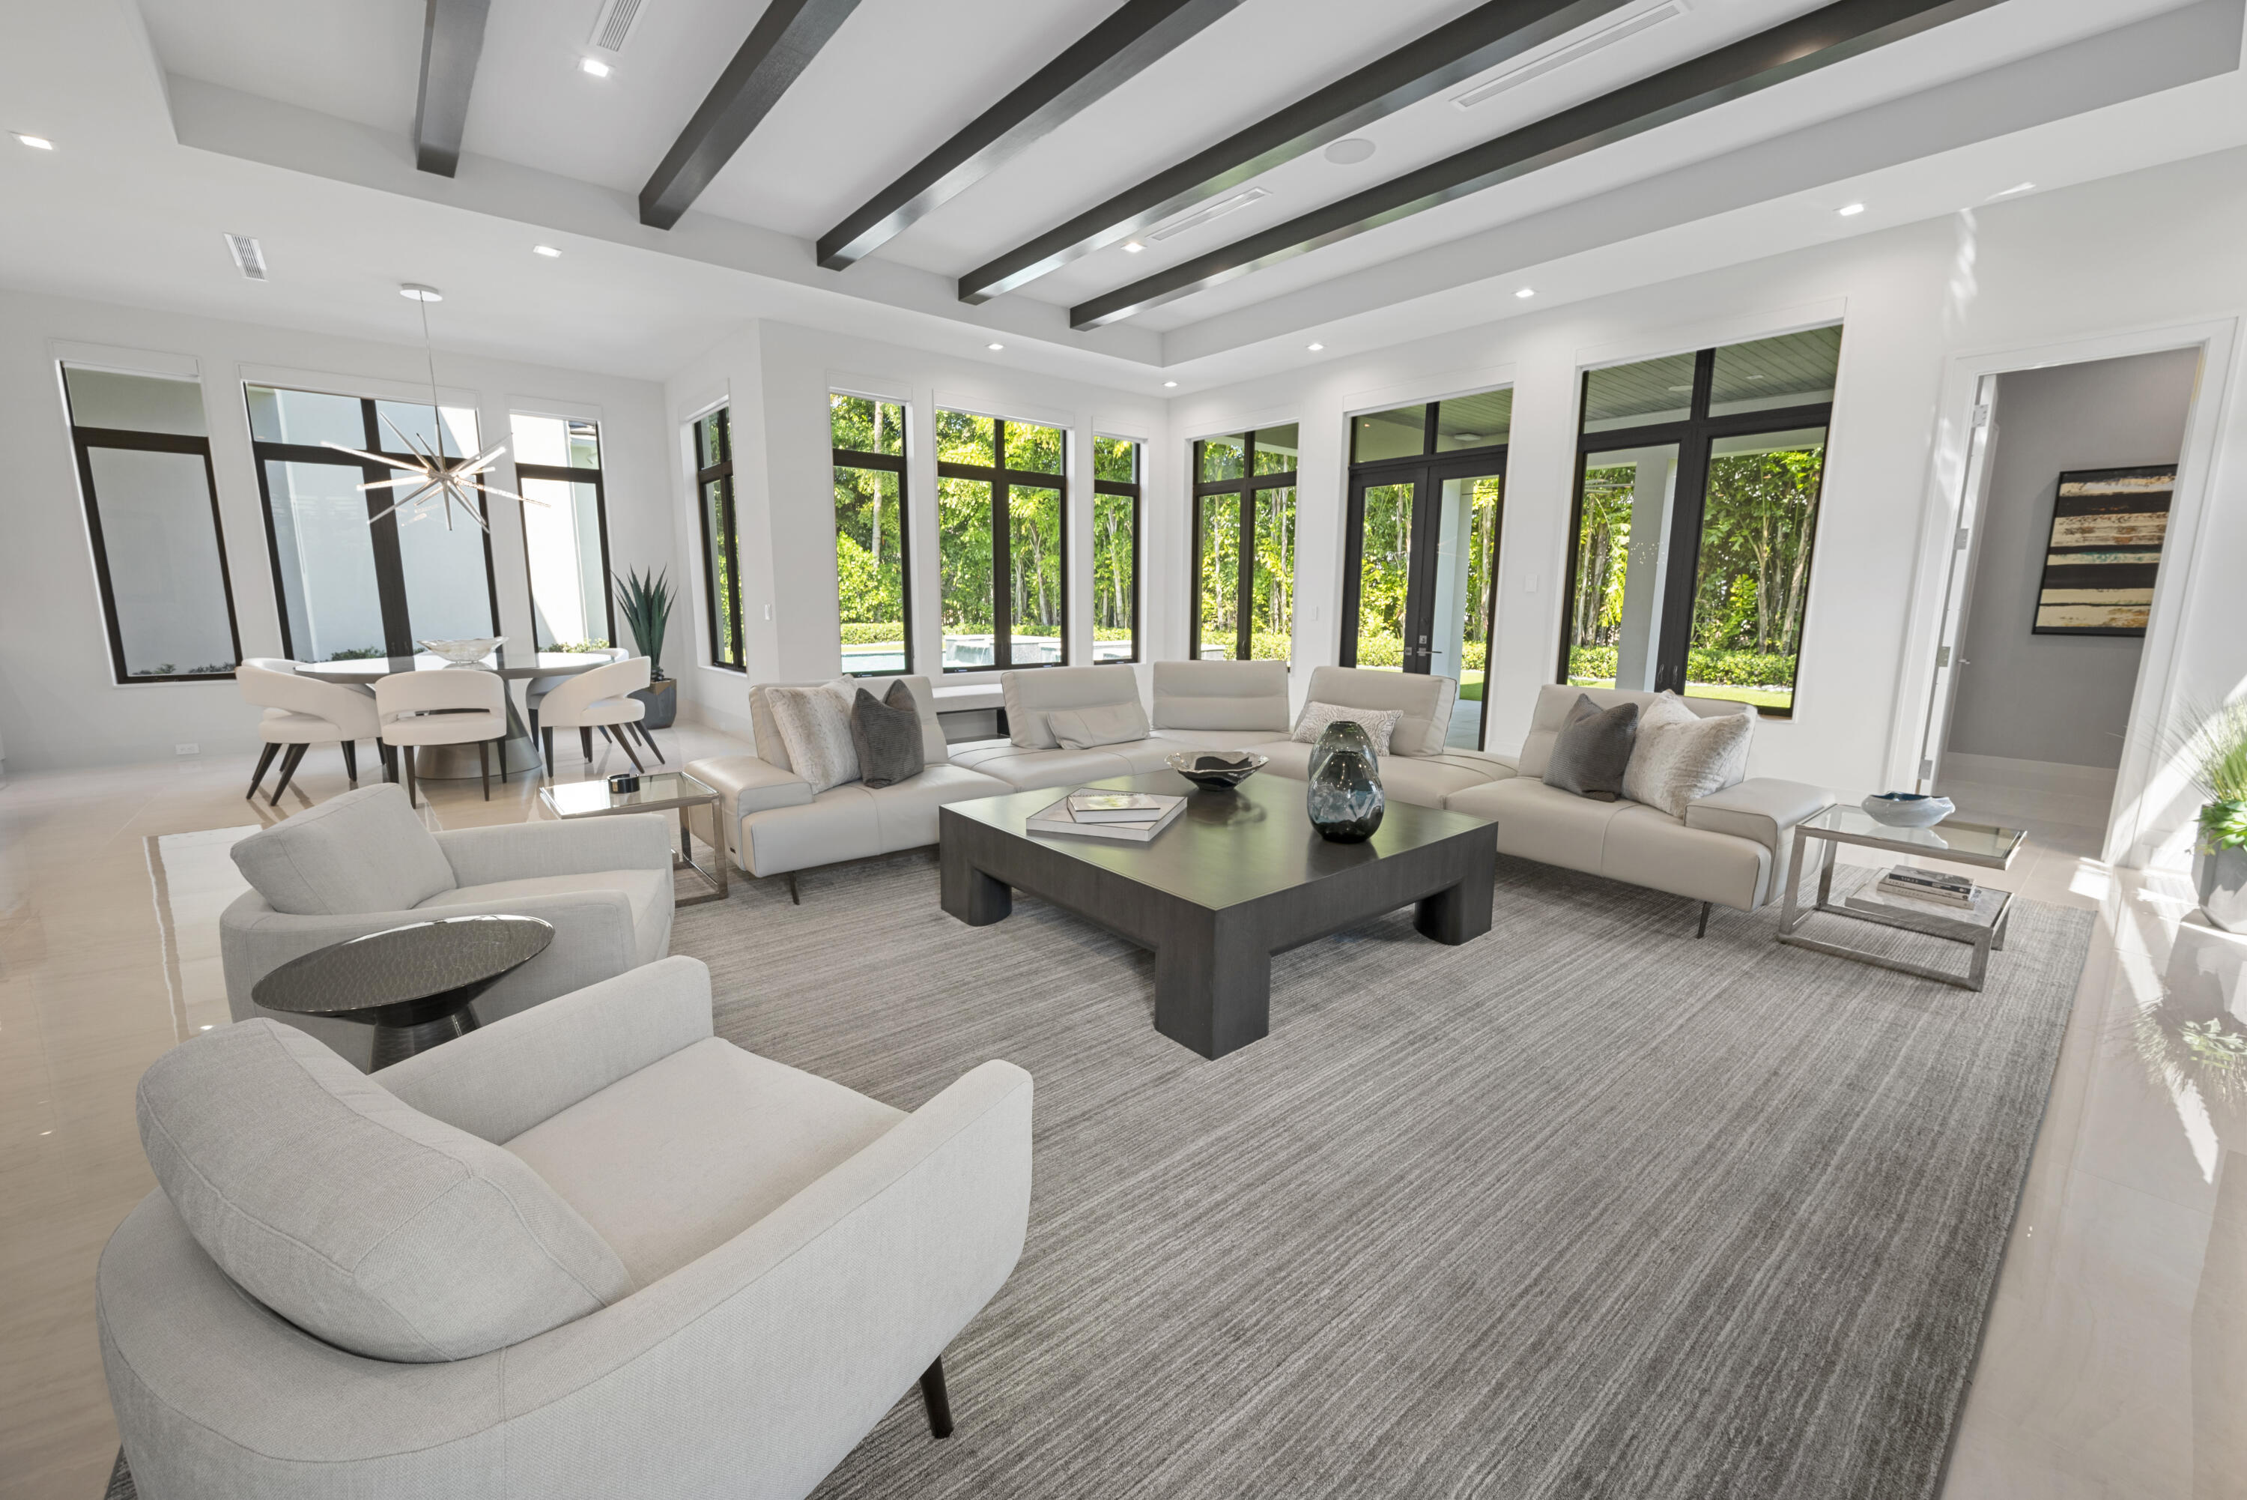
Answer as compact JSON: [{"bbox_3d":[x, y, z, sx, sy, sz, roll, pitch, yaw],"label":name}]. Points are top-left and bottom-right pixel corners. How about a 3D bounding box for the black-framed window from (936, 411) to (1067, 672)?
[{"bbox_3d":[-1.076,-1.839,7.982,1.343,2.205,0.120,-8,12,-41],"label":"black-framed window"}]

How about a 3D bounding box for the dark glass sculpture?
[{"bbox_3d":[0.823,0.099,3.194,0.270,0.420,0.275,3,9,14],"label":"dark glass sculpture"}]

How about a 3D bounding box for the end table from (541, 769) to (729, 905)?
[{"bbox_3d":[-2.143,0.408,3.816,0.594,0.444,0.627,-8,12,-41],"label":"end table"}]

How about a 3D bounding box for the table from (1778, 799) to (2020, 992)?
[{"bbox_3d":[2.836,0.508,3.198,0.554,0.448,0.548,-8,13,-40],"label":"table"}]

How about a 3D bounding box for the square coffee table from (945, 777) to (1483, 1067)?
[{"bbox_3d":[0.342,0.459,3.449,1.550,0.432,1.550,-8,13,-40],"label":"square coffee table"}]

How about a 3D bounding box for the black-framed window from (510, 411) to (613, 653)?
[{"bbox_3d":[-5.075,-1.863,7.956,0.665,2.192,0.120,-8,12,-41],"label":"black-framed window"}]

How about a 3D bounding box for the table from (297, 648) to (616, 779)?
[{"bbox_3d":[-4.717,-0.240,6.346,1.892,0.781,1.892,-7,12,-36],"label":"table"}]

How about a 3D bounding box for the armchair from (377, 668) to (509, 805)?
[{"bbox_3d":[-4.288,-0.104,5.540,0.603,0.806,0.598,-6,11,-37],"label":"armchair"}]

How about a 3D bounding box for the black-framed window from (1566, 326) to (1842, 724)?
[{"bbox_3d":[3.617,-1.387,5.650,0.120,2.232,1.394,-7,12,-38],"label":"black-framed window"}]

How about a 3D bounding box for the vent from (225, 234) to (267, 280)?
[{"bbox_3d":[-5.311,-2.987,5.311,0.131,0.030,0.921,-8,13,-40],"label":"vent"}]

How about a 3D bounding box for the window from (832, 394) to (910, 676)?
[{"bbox_3d":[-2.040,-1.692,7.198,0.660,2.241,0.120,-8,13,-40],"label":"window"}]

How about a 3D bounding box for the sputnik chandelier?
[{"bbox_3d":[-4.664,-2.275,5.917,1.214,1.545,1.177,-8,12,-41],"label":"sputnik chandelier"}]

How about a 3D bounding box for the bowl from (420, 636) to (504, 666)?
[{"bbox_3d":[-4.755,-0.704,6.304,0.497,0.166,0.461,-8,12,-41],"label":"bowl"}]

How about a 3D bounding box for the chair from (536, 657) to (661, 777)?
[{"bbox_3d":[-3.748,-0.248,6.376,0.625,0.797,0.620,-1,10,-7],"label":"chair"}]

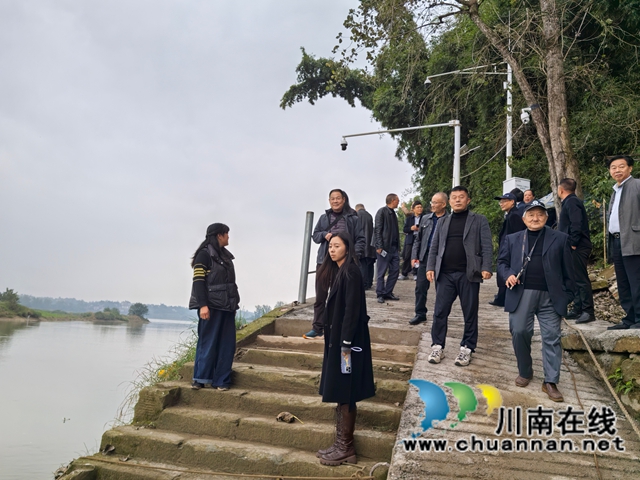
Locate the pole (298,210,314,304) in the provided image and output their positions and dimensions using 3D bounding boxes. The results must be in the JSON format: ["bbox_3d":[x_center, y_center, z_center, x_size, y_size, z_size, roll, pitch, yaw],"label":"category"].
[{"bbox_3d":[-0.200,0.267,7.820,0.120,1.450,0.120,5,-9,0],"label":"pole"}]

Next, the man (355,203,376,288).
[{"bbox_3d":[0.881,0.125,9.588,0.500,1.670,0.330,8,-10,-20],"label":"man"}]

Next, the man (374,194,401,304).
[{"bbox_3d":[1.107,0.114,7.891,0.360,1.710,0.470,-2,-11,32],"label":"man"}]

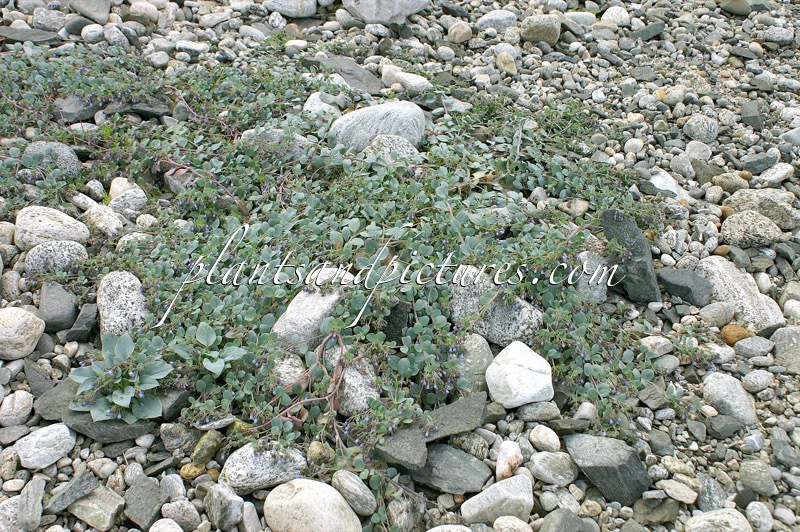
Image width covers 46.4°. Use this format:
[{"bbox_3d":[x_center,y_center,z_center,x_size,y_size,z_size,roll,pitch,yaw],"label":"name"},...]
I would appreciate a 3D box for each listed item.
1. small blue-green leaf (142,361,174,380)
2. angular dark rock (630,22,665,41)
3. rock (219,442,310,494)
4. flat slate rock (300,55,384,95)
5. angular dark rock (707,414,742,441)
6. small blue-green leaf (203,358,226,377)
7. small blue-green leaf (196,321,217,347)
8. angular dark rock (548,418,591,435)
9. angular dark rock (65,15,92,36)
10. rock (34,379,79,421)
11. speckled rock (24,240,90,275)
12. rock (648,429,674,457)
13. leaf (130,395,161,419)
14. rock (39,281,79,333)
[{"bbox_3d":[-0.497,0.214,1.910,0.060,0.012,0.036,-11,60,0],"label":"small blue-green leaf"},{"bbox_3d":[0.901,-0.850,3.380,0.125,0.035,0.060,-34,51,-10],"label":"angular dark rock"},{"bbox_3d":[-0.221,0.324,1.501,0.138,0.068,0.082,-7,39,-9],"label":"rock"},{"bbox_3d":[-0.194,-0.631,3.080,0.245,0.055,0.115,24,45,19],"label":"flat slate rock"},{"bbox_3d":[0.588,0.291,1.693,0.068,0.037,0.048,0,37,0],"label":"angular dark rock"},{"bbox_3d":[-0.350,0.192,1.760,0.043,0.015,0.036,0,37,0],"label":"small blue-green leaf"},{"bbox_3d":[-0.415,0.147,2.000,0.041,0.012,0.050,2,82,-11],"label":"small blue-green leaf"},{"bbox_3d":[0.308,0.290,1.696,0.077,0.025,0.037,0,37,0],"label":"angular dark rock"},{"bbox_3d":[-0.982,-0.740,2.874,0.088,0.046,0.072,-6,38,-8],"label":"angular dark rock"},{"bbox_3d":[-0.599,0.234,1.639,0.076,0.022,0.080,9,39,12],"label":"rock"},{"bbox_3d":[-0.760,-0.014,2.063,0.135,0.080,0.100,0,37,0],"label":"speckled rock"},{"bbox_3d":[0.469,0.317,1.673,0.050,0.030,0.045,0,37,0],"label":"rock"},{"bbox_3d":[-0.505,0.280,1.860,0.060,0.012,0.045,31,55,17],"label":"leaf"},{"bbox_3d":[-0.663,0.079,1.815,0.068,0.070,0.068,-9,39,-12],"label":"rock"}]

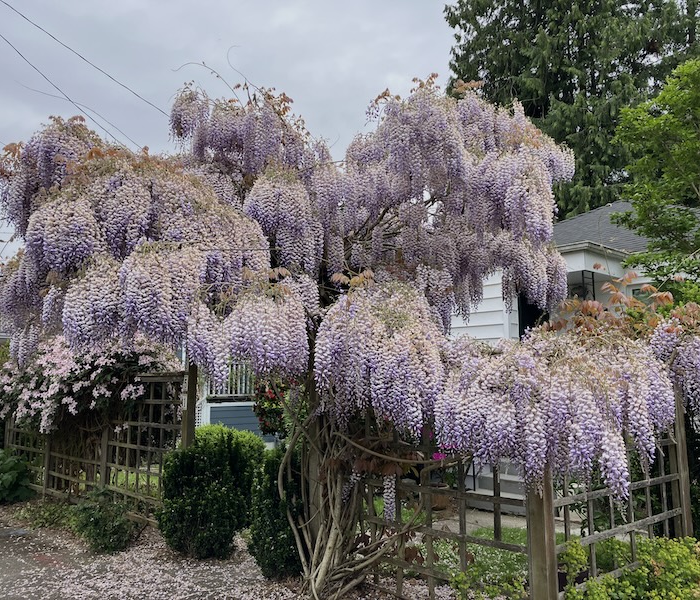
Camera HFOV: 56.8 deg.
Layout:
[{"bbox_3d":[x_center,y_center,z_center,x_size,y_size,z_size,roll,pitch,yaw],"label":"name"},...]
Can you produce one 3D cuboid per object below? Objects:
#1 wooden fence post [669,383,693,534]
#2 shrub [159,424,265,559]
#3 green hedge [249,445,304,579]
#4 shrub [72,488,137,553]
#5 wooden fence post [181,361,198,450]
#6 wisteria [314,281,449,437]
[{"bbox_3d":[2.420,1.366,4.697,0.100,1.720,0.100,-8,-12,43],"label":"wooden fence post"},{"bbox_3d":[-1.430,1.941,6.734,0.950,1.200,0.850,8,-12,-41],"label":"shrub"},{"bbox_3d":[-0.640,1.844,5.767,0.580,1.100,0.620,0,-9,0],"label":"green hedge"},{"bbox_3d":[-2.520,2.242,6.718,0.600,0.600,0.550,0,-9,0],"label":"shrub"},{"bbox_3d":[-1.720,1.581,6.860,0.100,1.950,0.100,8,-12,-41],"label":"wooden fence post"},{"bbox_3d":[0.205,0.372,4.415,0.840,1.000,0.800,0,-9,0],"label":"wisteria"}]

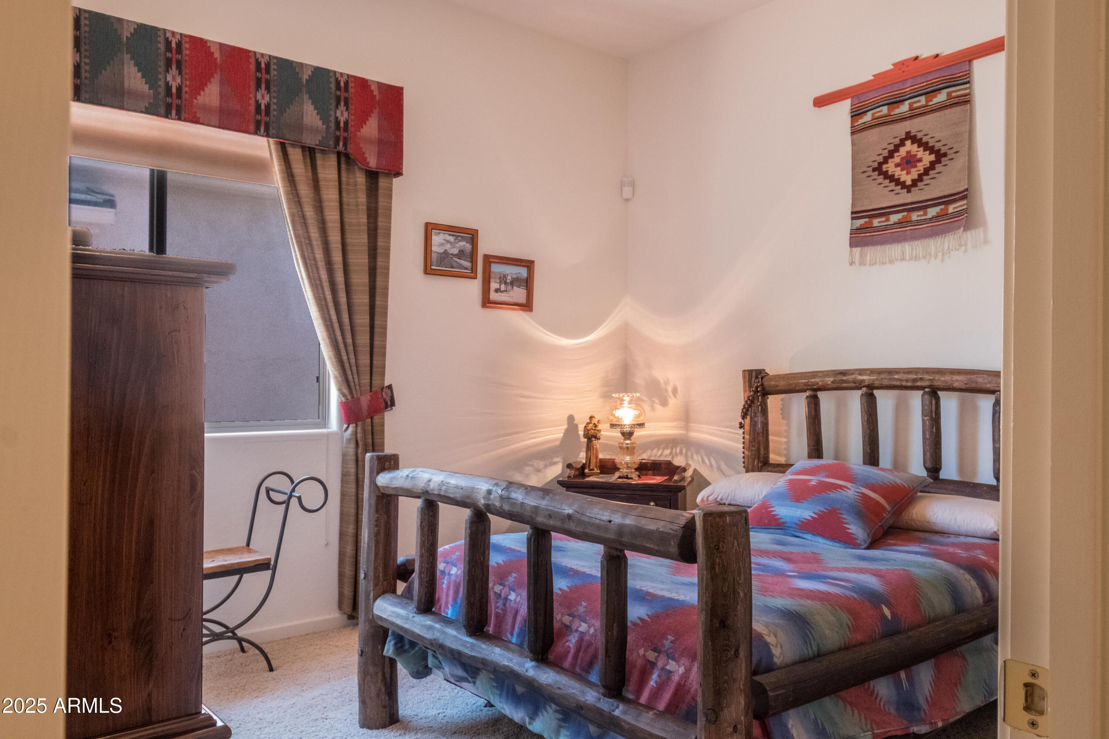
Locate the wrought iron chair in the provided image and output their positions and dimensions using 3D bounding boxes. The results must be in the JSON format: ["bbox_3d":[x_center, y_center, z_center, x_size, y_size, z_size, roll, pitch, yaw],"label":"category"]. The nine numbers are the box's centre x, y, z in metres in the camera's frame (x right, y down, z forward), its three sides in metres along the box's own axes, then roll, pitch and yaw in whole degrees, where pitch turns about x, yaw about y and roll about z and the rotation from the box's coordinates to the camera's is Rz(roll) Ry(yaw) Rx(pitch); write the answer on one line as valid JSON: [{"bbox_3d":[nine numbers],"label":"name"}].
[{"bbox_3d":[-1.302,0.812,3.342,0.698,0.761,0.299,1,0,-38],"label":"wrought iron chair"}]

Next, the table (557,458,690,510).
[{"bbox_3d":[0.362,0.851,4.388,0.651,0.724,0.317,1,0,12],"label":"table"}]

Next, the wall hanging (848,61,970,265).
[{"bbox_3d":[1.499,-0.863,3.534,0.030,0.777,0.523,1,0,-38],"label":"wall hanging"}]

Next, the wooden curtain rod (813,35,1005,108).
[{"bbox_3d":[1.499,-1.279,3.544,0.040,0.078,0.902,1,-1,-38],"label":"wooden curtain rod"}]

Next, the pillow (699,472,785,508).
[{"bbox_3d":[0.979,0.512,3.526,0.440,0.150,0.620,1,0,-38],"label":"pillow"}]

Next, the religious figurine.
[{"bbox_3d":[0.212,0.411,4.529,0.105,0.330,0.085,1,0,2],"label":"religious figurine"}]

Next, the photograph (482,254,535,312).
[{"bbox_3d":[-0.244,-0.450,4.386,0.331,0.276,0.023,1,0,-38],"label":"photograph"}]

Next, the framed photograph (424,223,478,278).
[{"bbox_3d":[-0.513,-0.590,4.172,0.298,0.253,0.023,1,0,-38],"label":"framed photograph"}]

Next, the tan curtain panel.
[{"bbox_3d":[-0.993,-0.047,3.712,0.582,2.294,0.110,1,0,-38],"label":"tan curtain panel"}]

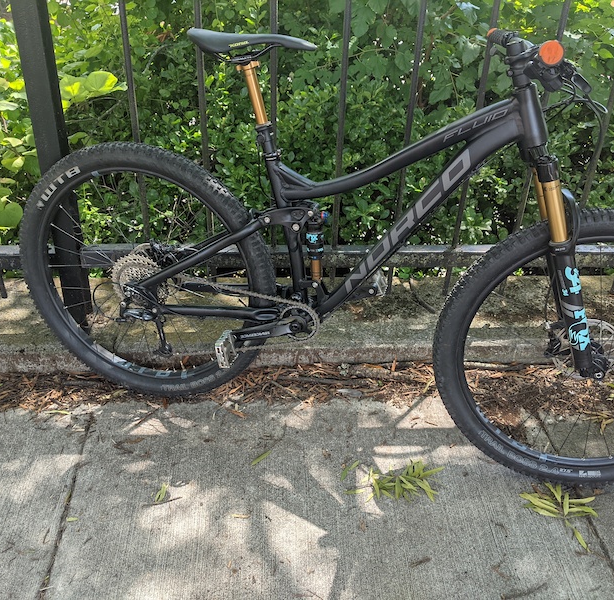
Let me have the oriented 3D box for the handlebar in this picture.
[{"bbox_3d":[0.451,-0.495,1.263,0.135,0.100,0.770,8,26,6],"label":"handlebar"}]

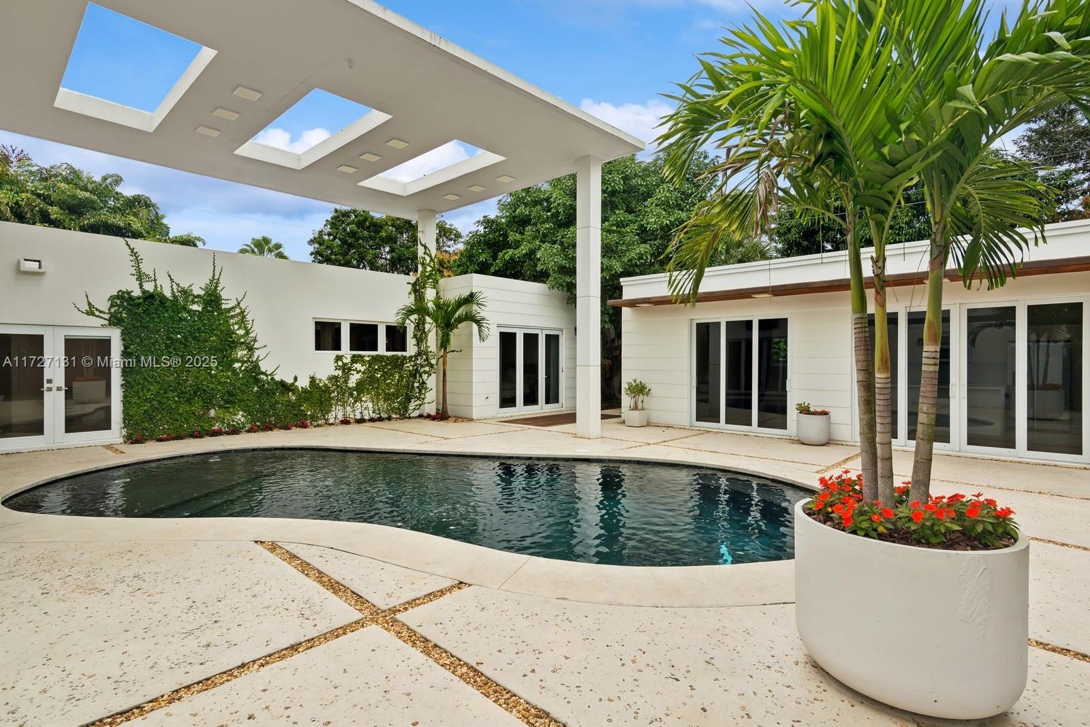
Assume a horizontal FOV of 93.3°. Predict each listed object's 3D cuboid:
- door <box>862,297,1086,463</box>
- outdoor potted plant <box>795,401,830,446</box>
[{"bbox_3d":[6.669,0.222,8.283,2.954,2.392,0.120,1,1,44],"label":"door"},{"bbox_3d":[4.944,1.087,9.433,0.640,0.760,0.620,1,1,41],"label":"outdoor potted plant"}]

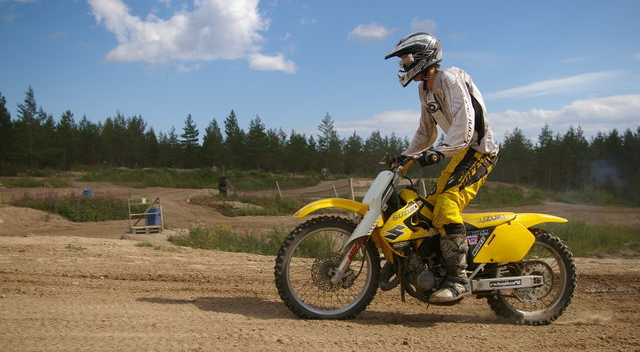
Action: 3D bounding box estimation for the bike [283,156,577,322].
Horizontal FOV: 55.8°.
[{"bbox_3d":[0.775,0.430,4.125,2.140,1.140,0.800,4,0,-8],"label":"bike"}]

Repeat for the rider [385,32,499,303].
[{"bbox_3d":[0.825,-0.080,4.110,0.770,1.820,0.720,0,0,-12],"label":"rider"}]

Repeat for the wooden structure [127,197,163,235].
[{"bbox_3d":[-6.850,1.560,24.000,1.200,1.420,0.850,0,0,0],"label":"wooden structure"}]

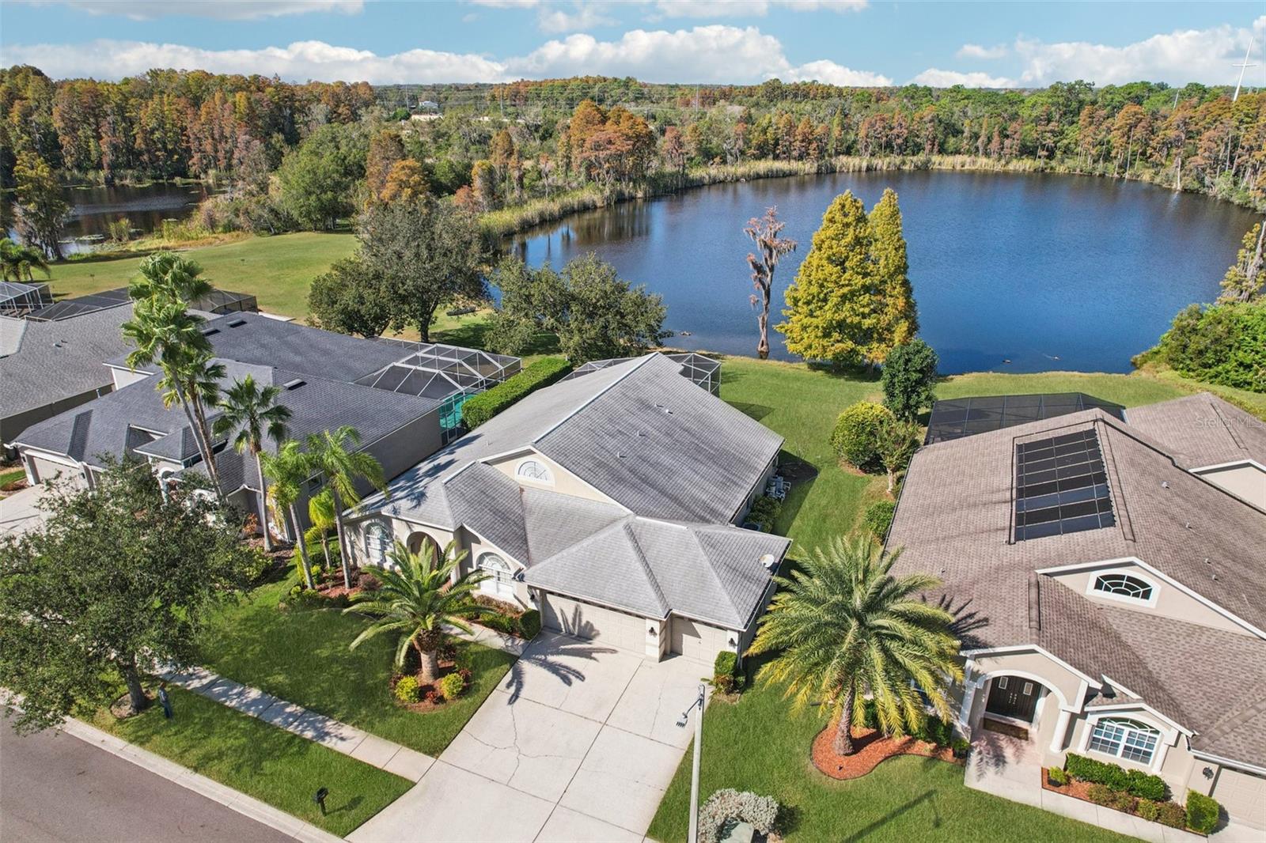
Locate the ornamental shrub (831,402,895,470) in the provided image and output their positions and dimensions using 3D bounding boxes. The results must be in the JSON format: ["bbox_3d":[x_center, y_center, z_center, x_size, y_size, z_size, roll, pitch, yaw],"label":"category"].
[{"bbox_3d":[14.770,0.984,49.796,3.750,4.200,3.750,0,23,0],"label":"ornamental shrub"}]

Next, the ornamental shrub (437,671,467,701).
[{"bbox_3d":[-7.280,10.680,31.241,1.050,0.920,1.050,0,23,0],"label":"ornamental shrub"}]

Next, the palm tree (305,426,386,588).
[{"bbox_3d":[-12.930,4.327,35.124,3.300,8.200,3.300,10,25,22],"label":"palm tree"}]

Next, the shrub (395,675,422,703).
[{"bbox_3d":[-8.718,10.384,30.005,1.000,1.000,1.000,0,23,0],"label":"shrub"}]

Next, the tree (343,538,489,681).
[{"bbox_3d":[-8.358,8.110,30.582,5.700,6.000,5.700,0,23,0],"label":"tree"}]

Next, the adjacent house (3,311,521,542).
[{"bbox_3d":[-22.834,-2.482,53.256,20.500,6.700,26.200,10,25,22],"label":"adjacent house"}]

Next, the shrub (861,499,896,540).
[{"bbox_3d":[13.600,5.412,42.015,2.000,2.050,2.000,0,23,0],"label":"shrub"}]

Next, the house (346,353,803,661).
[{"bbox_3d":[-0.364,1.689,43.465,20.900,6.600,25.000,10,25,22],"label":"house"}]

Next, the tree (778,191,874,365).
[{"bbox_3d":[17.543,-11.712,66.772,9.000,15.600,9.000,0,23,0],"label":"tree"}]

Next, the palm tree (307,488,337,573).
[{"bbox_3d":[-15.394,5.500,38.694,1.900,4.500,1.900,0,23,0],"label":"palm tree"}]

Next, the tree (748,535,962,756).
[{"bbox_3d":[7.477,8.150,26.159,6.500,8.100,6.500,10,25,22],"label":"tree"}]

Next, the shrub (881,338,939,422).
[{"bbox_3d":[19.559,-2.760,54.436,3.800,6.300,3.800,10,25,22],"label":"shrub"}]

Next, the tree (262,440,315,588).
[{"bbox_3d":[-15.410,4.436,35.511,2.400,7.700,2.600,10,25,22],"label":"tree"}]

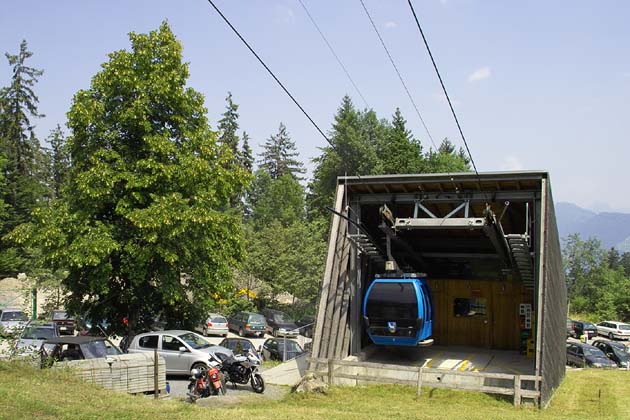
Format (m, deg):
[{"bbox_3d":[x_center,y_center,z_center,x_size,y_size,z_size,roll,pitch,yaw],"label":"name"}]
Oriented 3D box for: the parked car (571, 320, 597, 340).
[{"bbox_3d":[19.470,8.958,44.969,1.700,1.430,4.100,2,-3,-25],"label":"parked car"}]

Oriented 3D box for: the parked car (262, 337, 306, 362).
[{"bbox_3d":[-1.492,7.093,29.969,1.680,1.430,4.100,1,-3,-22],"label":"parked car"}]

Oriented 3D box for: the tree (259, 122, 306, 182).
[{"bbox_3d":[-4.100,-0.600,72.000,6.200,20.000,6.200,0,-1,0],"label":"tree"}]

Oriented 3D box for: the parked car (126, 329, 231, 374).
[{"bbox_3d":[-4.777,4.944,20.768,3.620,1.500,1.660,0,-2,6],"label":"parked car"}]

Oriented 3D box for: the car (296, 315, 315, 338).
[{"bbox_3d":[-0.200,7.750,40.600,1.720,1.430,4.200,1,-4,-17],"label":"car"}]

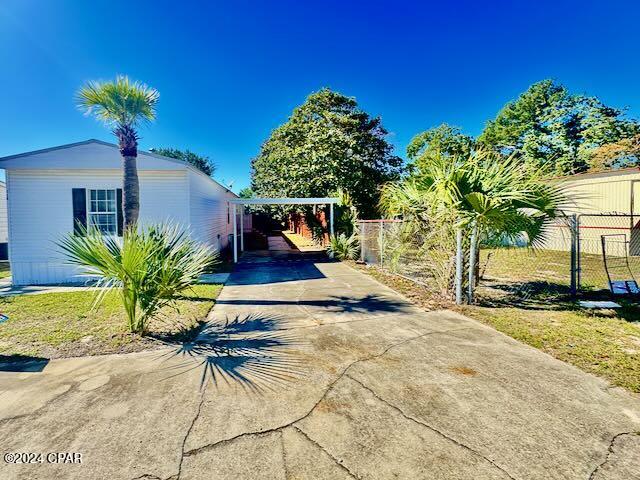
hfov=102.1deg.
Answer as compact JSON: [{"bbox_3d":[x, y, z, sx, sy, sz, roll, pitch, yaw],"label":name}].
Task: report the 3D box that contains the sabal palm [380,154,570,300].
[{"bbox_3d":[2.960,-0.356,5.386,3.350,3.000,3.100,0,5,0],"label":"sabal palm"}]

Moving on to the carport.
[{"bbox_3d":[-1.604,-0.491,11.430,4.050,2.340,3.400,-1,5,-11],"label":"carport"}]

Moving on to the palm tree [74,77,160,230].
[{"bbox_3d":[-3.858,-0.926,5.121,1.450,4.260,1.450,0,5,0],"label":"palm tree"}]

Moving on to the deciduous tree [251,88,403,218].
[{"bbox_3d":[0.323,-4.576,16.127,9.000,9.700,8.800,0,5,0],"label":"deciduous tree"}]

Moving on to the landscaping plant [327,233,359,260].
[{"bbox_3d":[0.888,0.266,10.211,1.170,1.030,1.100,0,5,0],"label":"landscaping plant"}]

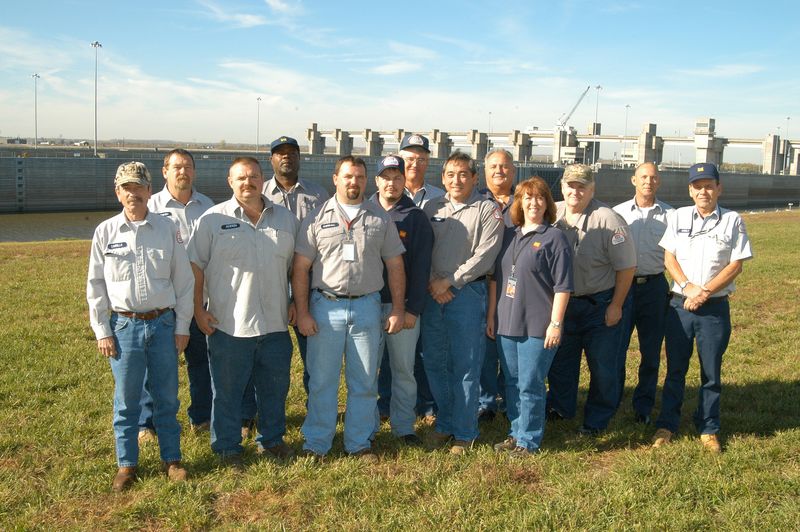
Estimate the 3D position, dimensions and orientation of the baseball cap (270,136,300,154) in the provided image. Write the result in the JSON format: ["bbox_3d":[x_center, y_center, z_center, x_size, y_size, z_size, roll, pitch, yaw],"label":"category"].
[{"bbox_3d":[-0.696,-0.732,4.856,0.185,0.125,0.260,1,8,-4],"label":"baseball cap"}]

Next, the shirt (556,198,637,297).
[{"bbox_3d":[1.267,-0.123,5.233,0.540,0.650,0.340,8,10,38],"label":"shirt"}]

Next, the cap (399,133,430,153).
[{"bbox_3d":[0.091,-0.776,5.020,0.190,0.130,0.270,2,8,0],"label":"cap"}]

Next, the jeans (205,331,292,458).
[{"bbox_3d":[-0.870,0.645,4.622,0.480,0.940,0.360,0,8,-16],"label":"jeans"}]

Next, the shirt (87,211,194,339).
[{"bbox_3d":[-1.364,0.037,4.240,0.536,0.690,0.300,0,8,-16],"label":"shirt"}]

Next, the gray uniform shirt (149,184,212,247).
[{"bbox_3d":[-1.309,-0.142,4.800,0.500,0.680,0.290,-1,8,-18],"label":"gray uniform shirt"}]

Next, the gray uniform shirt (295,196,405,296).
[{"bbox_3d":[-0.286,-0.115,4.600,0.620,0.600,0.330,1,8,-3],"label":"gray uniform shirt"}]

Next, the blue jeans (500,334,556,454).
[{"bbox_3d":[0.771,0.672,4.910,0.350,0.950,0.320,7,9,30],"label":"blue jeans"}]

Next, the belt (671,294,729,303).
[{"bbox_3d":[1.901,0.209,5.074,0.360,0.050,0.270,5,9,22],"label":"belt"}]

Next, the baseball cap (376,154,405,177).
[{"bbox_3d":[-0.057,-0.607,4.832,0.180,0.130,0.260,1,8,-2],"label":"baseball cap"}]

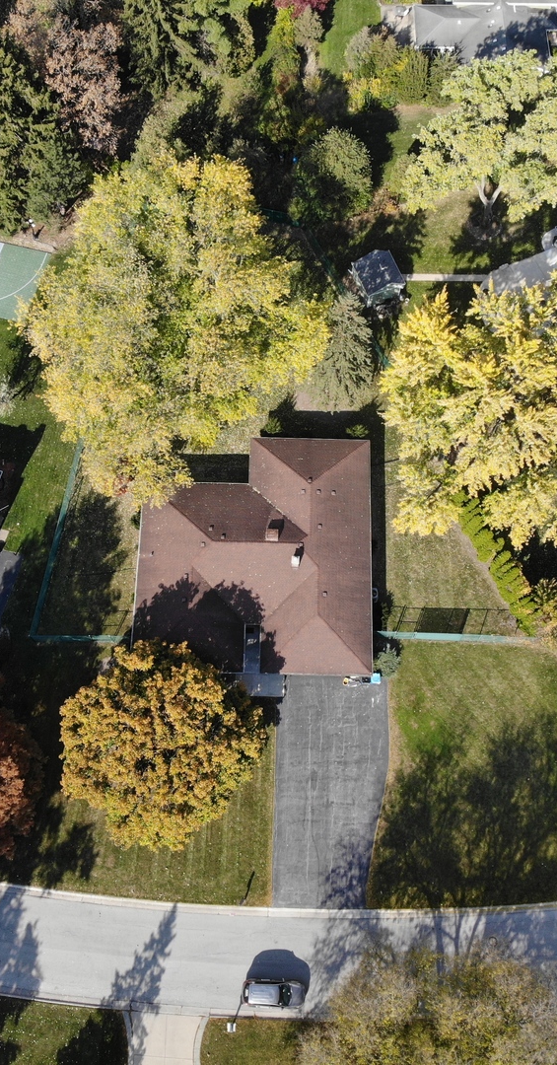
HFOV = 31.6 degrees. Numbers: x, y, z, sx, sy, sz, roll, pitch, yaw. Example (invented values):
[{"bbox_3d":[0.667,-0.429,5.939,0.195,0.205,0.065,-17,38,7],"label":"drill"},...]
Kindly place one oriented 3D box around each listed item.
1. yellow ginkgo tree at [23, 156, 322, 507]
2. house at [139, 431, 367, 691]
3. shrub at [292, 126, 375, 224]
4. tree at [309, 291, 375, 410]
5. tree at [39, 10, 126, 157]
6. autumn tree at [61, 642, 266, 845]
[{"bbox_3d":[-8.538,-16.853,82.660,25.000,17.500,31.500,0,68,-1],"label":"yellow ginkgo tree"},{"bbox_3d":[-1.831,2.014,79.634,18.800,5.000,21.200,1,67,0],"label":"house"},{"bbox_3d":[5.012,-33.899,94.319,7.620,8.700,9.430,0,68,-1],"label":"shrub"},{"bbox_3d":[5.606,-16.536,83.731,6.712,12.204,6.712,0,67,0],"label":"tree"},{"bbox_3d":[-17.869,-40.541,92.722,8.600,16.000,12.000,0,68,-1],"label":"tree"},{"bbox_3d":[-8.154,15.163,70.501,14.510,11.327,14.510,0,67,0],"label":"autumn tree"}]

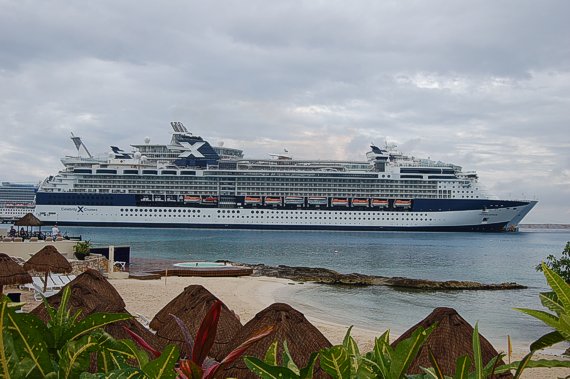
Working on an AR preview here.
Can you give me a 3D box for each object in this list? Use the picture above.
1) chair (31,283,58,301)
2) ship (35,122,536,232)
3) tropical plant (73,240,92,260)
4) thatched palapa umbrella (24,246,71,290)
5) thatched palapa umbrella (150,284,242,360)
[{"bbox_3d":[-11.915,5.258,27.726,1.800,0.860,0.660,2,-4,-24],"label":"chair"},{"bbox_3d":[4.621,-7.607,322.500,294.000,62.800,33.000,1,-3,0],"label":"ship"},{"bbox_3d":[-15.009,4.535,39.843,1.320,1.440,1.320,1,-3,0],"label":"tropical plant"},{"bbox_3d":[-12.562,4.329,28.418,2.380,2.760,2.380,1,-3,0],"label":"thatched palapa umbrella"},{"bbox_3d":[-2.303,3.763,13.722,2.420,2.620,2.420,1,-3,0],"label":"thatched palapa umbrella"}]

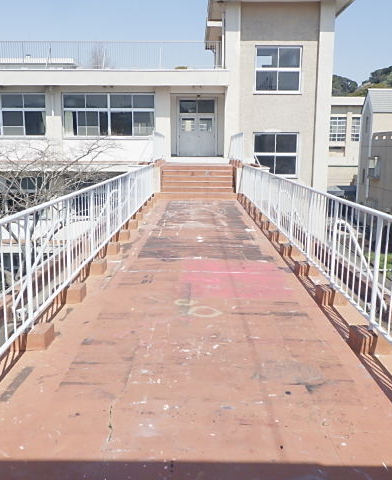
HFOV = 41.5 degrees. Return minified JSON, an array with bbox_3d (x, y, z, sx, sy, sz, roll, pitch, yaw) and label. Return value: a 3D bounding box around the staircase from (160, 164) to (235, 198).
[{"bbox_3d":[0.040,-1.924,17.380,2.600,1.030,1.620,0,10,0],"label":"staircase"}]

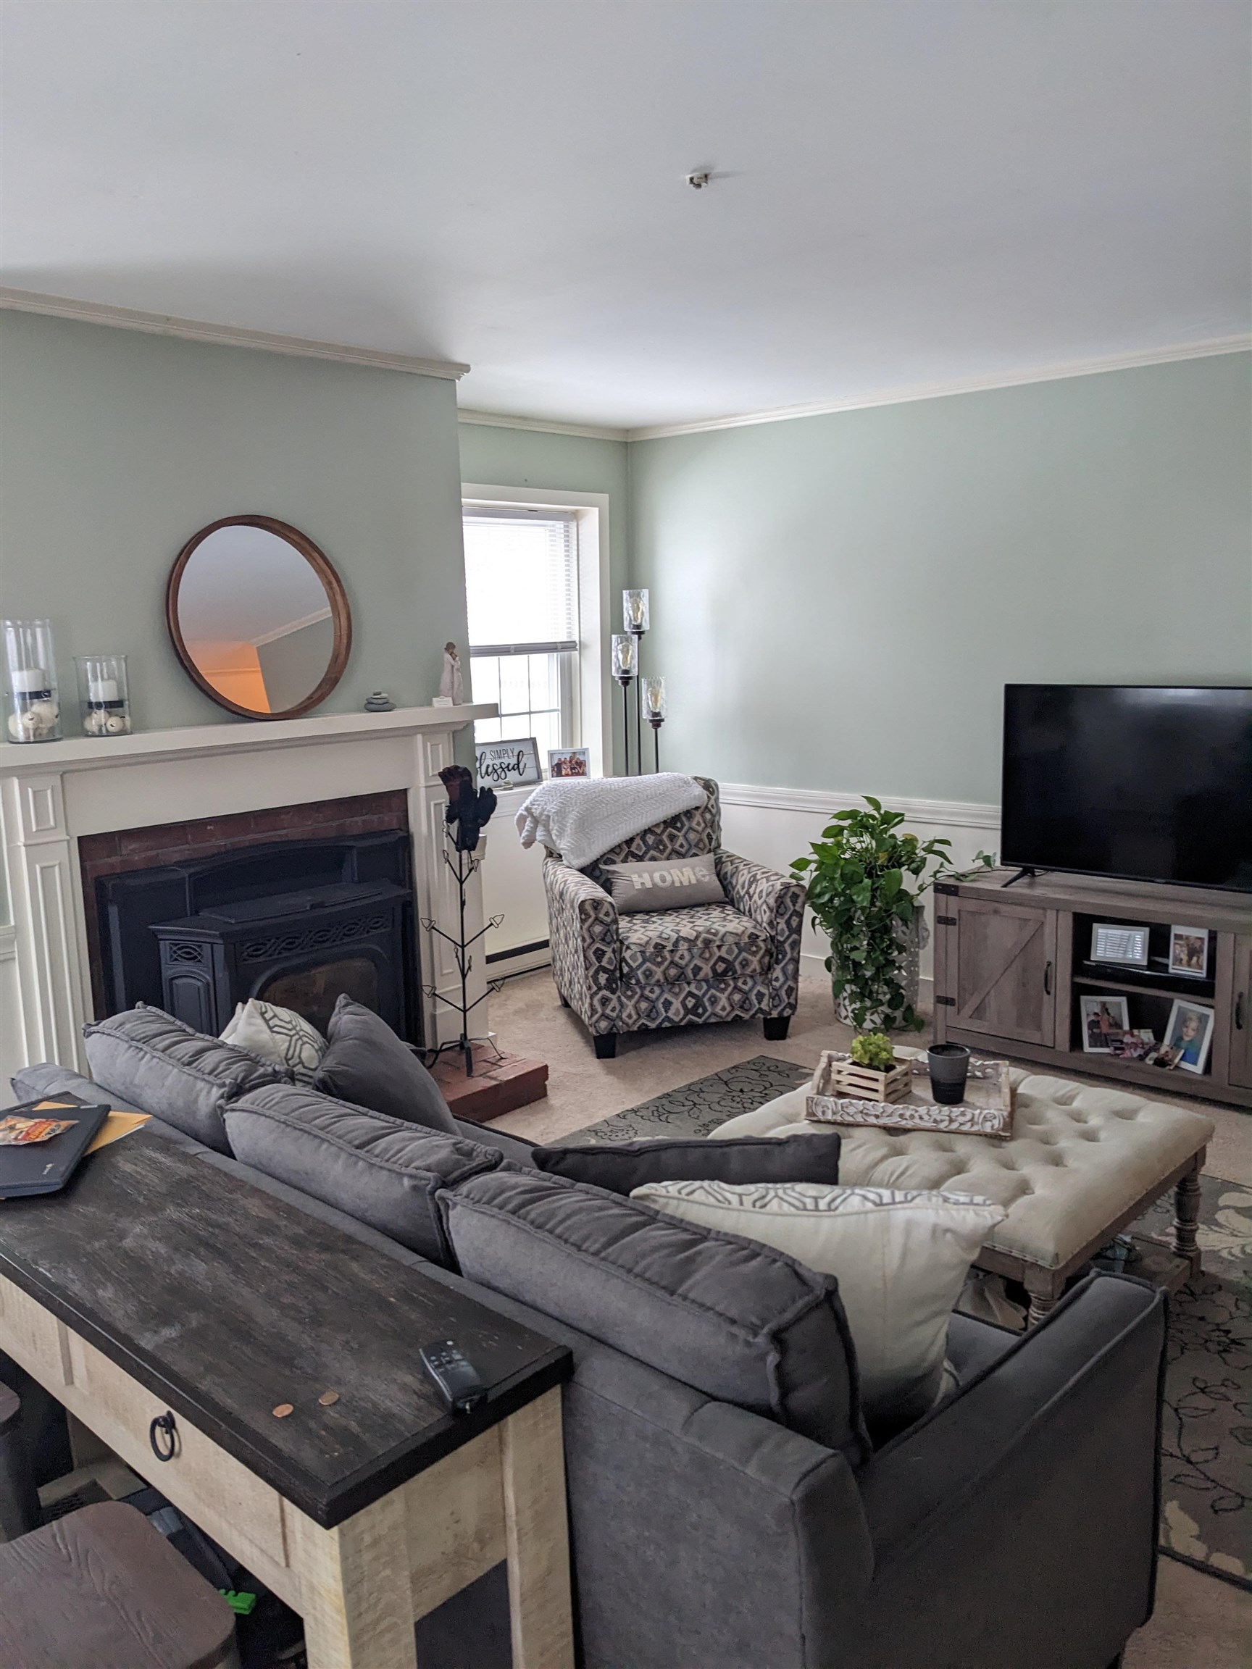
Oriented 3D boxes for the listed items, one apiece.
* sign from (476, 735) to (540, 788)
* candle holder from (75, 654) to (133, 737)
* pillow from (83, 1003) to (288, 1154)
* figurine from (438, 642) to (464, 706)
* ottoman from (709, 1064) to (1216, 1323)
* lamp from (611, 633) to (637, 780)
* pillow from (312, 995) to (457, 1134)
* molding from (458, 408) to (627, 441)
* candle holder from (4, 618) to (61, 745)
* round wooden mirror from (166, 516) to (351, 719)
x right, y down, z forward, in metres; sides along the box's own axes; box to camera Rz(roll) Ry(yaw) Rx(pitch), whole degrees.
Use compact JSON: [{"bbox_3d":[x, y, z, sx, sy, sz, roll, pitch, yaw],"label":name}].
[{"bbox_3d":[-0.565,-0.309,5.763,0.450,0.205,0.025,-9,2,-39],"label":"sign"},{"bbox_3d":[-1.413,-0.375,3.526,0.122,0.220,0.122,7,13,41],"label":"candle holder"},{"bbox_3d":[-0.707,0.558,2.256,0.510,0.460,0.180,7,25,43],"label":"pillow"},{"bbox_3d":[-0.594,-0.543,4.424,0.075,0.217,0.060,-7,11,-30],"label":"figurine"},{"bbox_3d":[0.778,0.855,3.028,0.840,0.455,0.850,7,13,41],"label":"ottoman"},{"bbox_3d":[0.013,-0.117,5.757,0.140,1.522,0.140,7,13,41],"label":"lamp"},{"bbox_3d":[-0.409,0.556,2.409,0.180,0.450,0.460,-35,12,-1],"label":"pillow"},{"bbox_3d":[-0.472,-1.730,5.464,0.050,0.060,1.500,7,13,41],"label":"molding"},{"bbox_3d":[-1.536,-0.398,3.385,0.120,0.317,0.120,7,13,41],"label":"candle holder"},{"bbox_3d":[-1.080,-0.644,3.891,0.050,0.605,0.605,2,9,42],"label":"round wooden mirror"}]

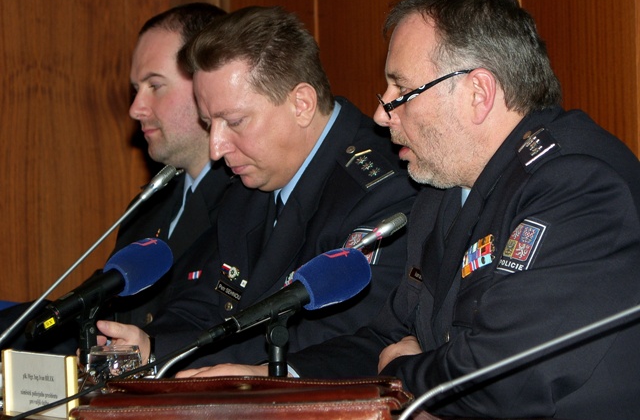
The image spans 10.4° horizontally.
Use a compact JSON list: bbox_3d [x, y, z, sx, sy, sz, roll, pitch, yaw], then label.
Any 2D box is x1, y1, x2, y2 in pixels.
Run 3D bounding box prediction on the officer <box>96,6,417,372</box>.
[{"bbox_3d":[-0.070,0.347,4.925,0.680,1.260,0.580,-5,6,-32],"label":"officer"}]

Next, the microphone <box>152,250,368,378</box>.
[{"bbox_3d":[-0.065,0.137,4.450,0.280,0.185,0.085,-5,6,-27],"label":"microphone"}]

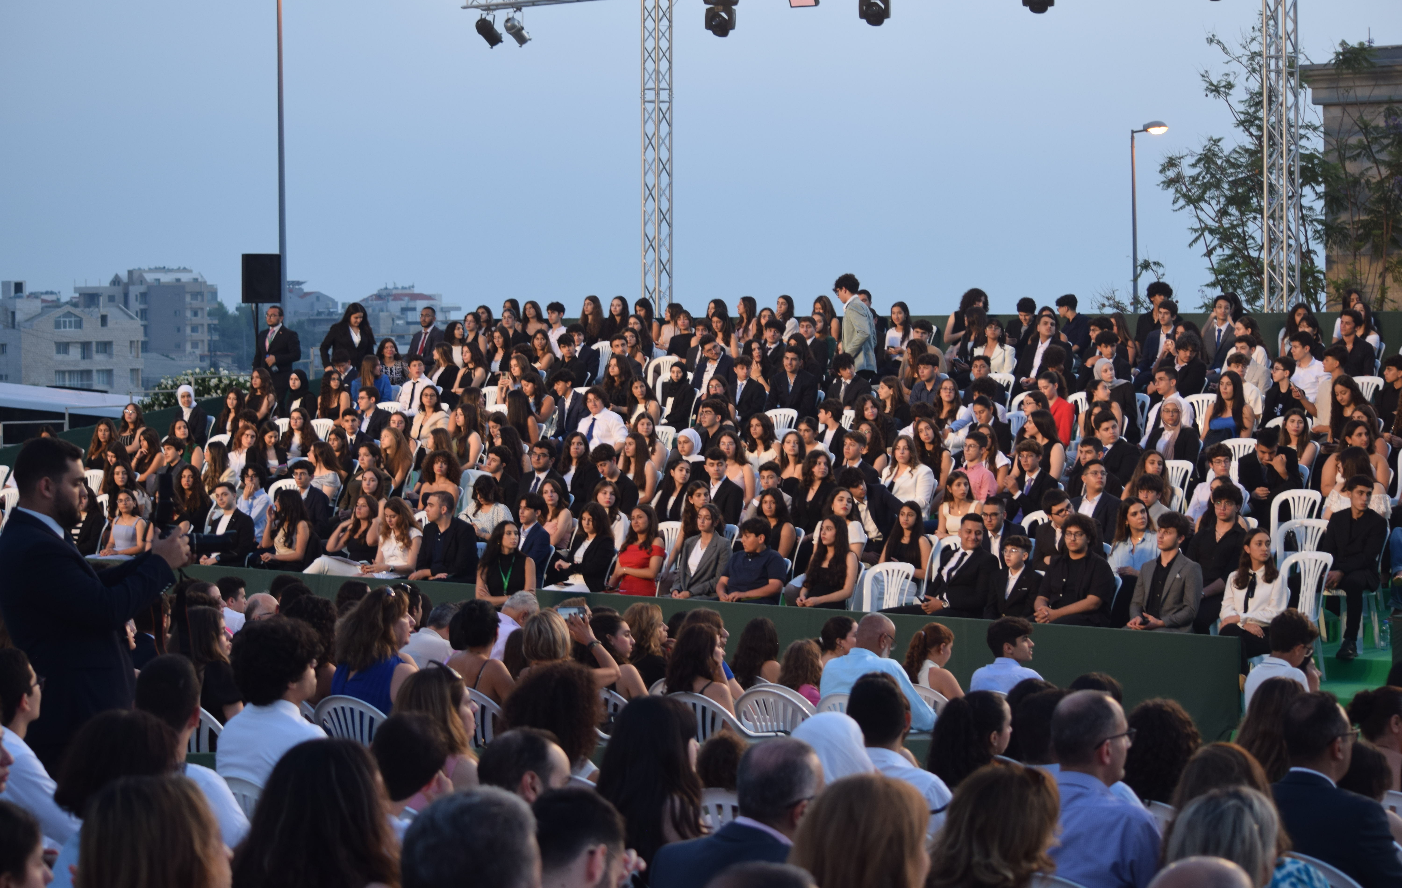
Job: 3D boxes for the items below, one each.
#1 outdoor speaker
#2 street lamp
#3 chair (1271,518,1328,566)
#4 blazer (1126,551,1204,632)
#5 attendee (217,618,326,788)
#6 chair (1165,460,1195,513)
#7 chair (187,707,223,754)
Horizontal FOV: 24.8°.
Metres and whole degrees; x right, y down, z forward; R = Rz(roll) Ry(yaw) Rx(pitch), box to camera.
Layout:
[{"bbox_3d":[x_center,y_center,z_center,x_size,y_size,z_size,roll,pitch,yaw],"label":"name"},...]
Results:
[{"bbox_3d":[-5.550,-2.079,40.200,0.420,0.610,0.380,-1,1,-22],"label":"outdoor speaker"},{"bbox_3d":[8.860,-2.980,63.139,0.740,6.800,0.280,-1,2,0],"label":"street lamp"},{"bbox_3d":[4.019,0.959,21.934,0.450,0.870,0.520,1,3,40],"label":"chair"},{"bbox_3d":[3.116,1.016,21.300,0.470,0.600,0.340,1,2,41],"label":"blazer"},{"bbox_3d":[-1.237,1.209,10.508,0.800,1.320,0.500,-3,3,-43],"label":"attendee"},{"bbox_3d":[3.436,0.565,24.234,0.450,0.870,0.520,1,3,40],"label":"chair"},{"bbox_3d":[-2.128,1.468,13.905,0.570,0.820,0.560,1,3,41],"label":"chair"}]

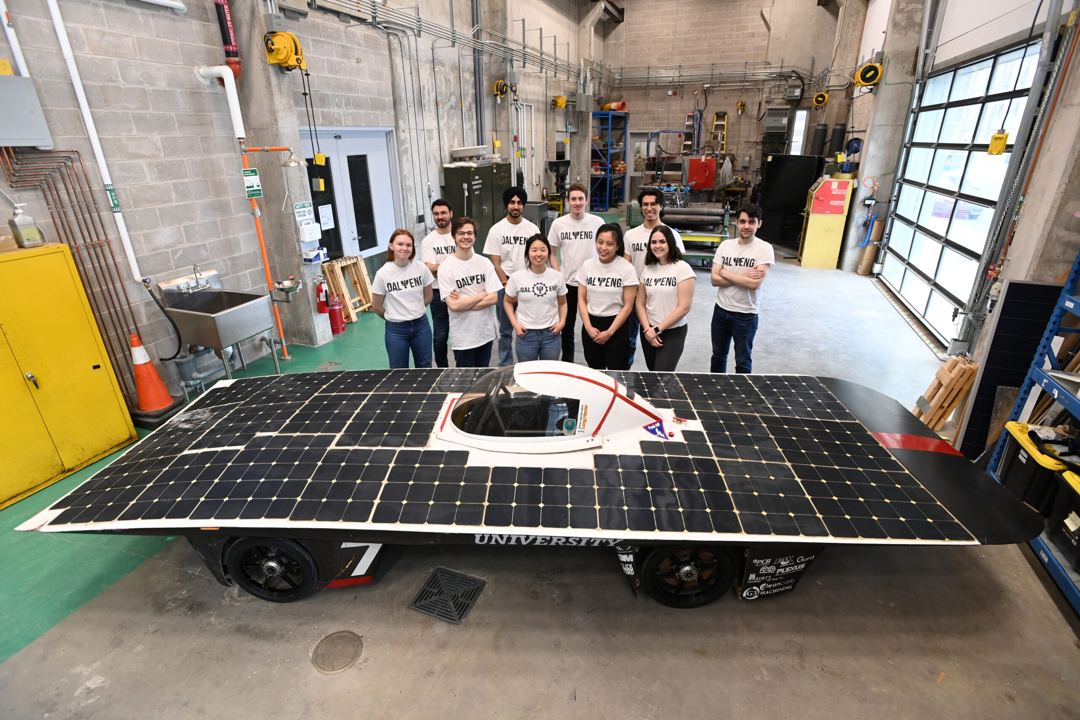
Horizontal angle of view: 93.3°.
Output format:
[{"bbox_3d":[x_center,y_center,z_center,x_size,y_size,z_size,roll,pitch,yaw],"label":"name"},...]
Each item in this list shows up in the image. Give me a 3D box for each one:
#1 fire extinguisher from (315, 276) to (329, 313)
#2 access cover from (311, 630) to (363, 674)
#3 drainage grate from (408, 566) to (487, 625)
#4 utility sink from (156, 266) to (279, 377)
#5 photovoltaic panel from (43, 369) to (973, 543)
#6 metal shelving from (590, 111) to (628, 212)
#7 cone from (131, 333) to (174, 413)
[{"bbox_3d":[-2.652,-0.795,6.210,0.180,0.470,0.180,11,25,26],"label":"fire extinguisher"},{"bbox_3d":[-0.983,1.431,2.487,0.237,0.020,0.237,-1,22,0],"label":"access cover"},{"bbox_3d":[-0.501,1.297,2.806,0.310,0.025,0.310,7,24,19],"label":"drainage grate"},{"bbox_3d":[-3.157,-0.270,5.147,0.650,1.140,0.680,6,23,15],"label":"utility sink"},{"bbox_3d":[-0.271,0.446,3.159,4.570,0.220,1.750,1,22,3],"label":"photovoltaic panel"},{"bbox_3d":[2.600,-7.950,20.400,1.030,3.500,2.800,7,24,19],"label":"metal shelving"},{"bbox_3d":[-3.518,0.103,4.552,0.340,0.700,0.340,6,23,15],"label":"cone"}]

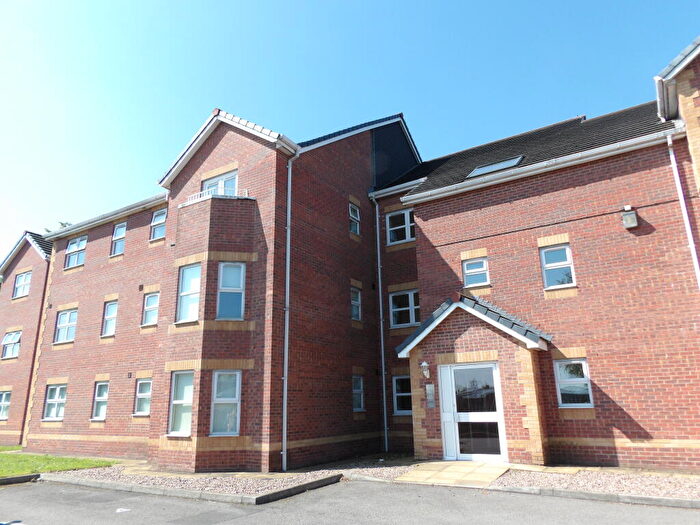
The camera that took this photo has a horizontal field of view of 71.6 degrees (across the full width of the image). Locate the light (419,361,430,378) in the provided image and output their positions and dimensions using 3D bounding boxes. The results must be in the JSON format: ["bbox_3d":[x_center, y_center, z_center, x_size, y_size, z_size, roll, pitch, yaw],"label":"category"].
[{"bbox_3d":[1.772,2.513,11.380,0.200,0.380,0.220,-11,-19,30],"label":"light"}]

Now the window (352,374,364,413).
[{"bbox_3d":[0.206,3.794,14.085,0.120,1.030,0.670,-11,-19,30],"label":"window"}]

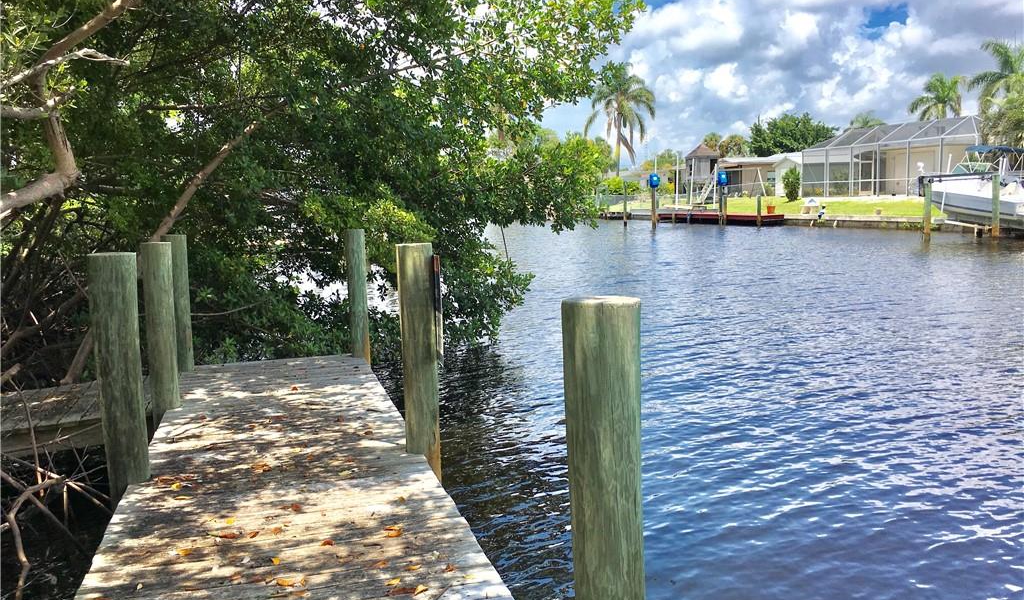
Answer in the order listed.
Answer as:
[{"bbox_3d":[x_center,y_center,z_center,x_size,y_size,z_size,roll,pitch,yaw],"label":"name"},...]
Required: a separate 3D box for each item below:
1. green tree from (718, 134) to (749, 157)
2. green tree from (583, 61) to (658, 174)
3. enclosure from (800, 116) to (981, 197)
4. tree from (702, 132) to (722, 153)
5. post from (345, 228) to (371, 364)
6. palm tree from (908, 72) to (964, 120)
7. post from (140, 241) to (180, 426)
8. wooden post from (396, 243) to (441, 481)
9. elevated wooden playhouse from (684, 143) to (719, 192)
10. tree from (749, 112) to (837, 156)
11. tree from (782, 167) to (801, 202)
[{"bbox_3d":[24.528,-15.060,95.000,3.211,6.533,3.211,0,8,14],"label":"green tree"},{"bbox_3d":[8.771,-13.790,70.000,5.875,11.178,5.875,-1,7,7],"label":"green tree"},{"bbox_3d":[21.227,-7.394,45.483,4.500,3.750,12.600,-4,8,-18],"label":"enclosure"},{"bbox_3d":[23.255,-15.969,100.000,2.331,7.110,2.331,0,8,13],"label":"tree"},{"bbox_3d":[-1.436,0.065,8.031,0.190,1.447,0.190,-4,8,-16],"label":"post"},{"bbox_3d":[34.637,-13.830,70.000,4.569,9.465,4.569,2,8,26],"label":"palm tree"},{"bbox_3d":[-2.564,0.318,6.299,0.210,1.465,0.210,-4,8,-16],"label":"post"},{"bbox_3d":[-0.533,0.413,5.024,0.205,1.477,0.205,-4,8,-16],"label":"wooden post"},{"bbox_3d":[11.991,-8.057,54.000,1.900,3.650,1.800,-3,7,-6],"label":"elevated wooden playhouse"},{"bbox_3d":[25.503,-13.365,78.000,8.001,7.364,8.001,1,8,18],"label":"tree"},{"bbox_3d":[15.964,-6.597,49.000,1.028,2.056,1.028,1,8,18],"label":"tree"}]

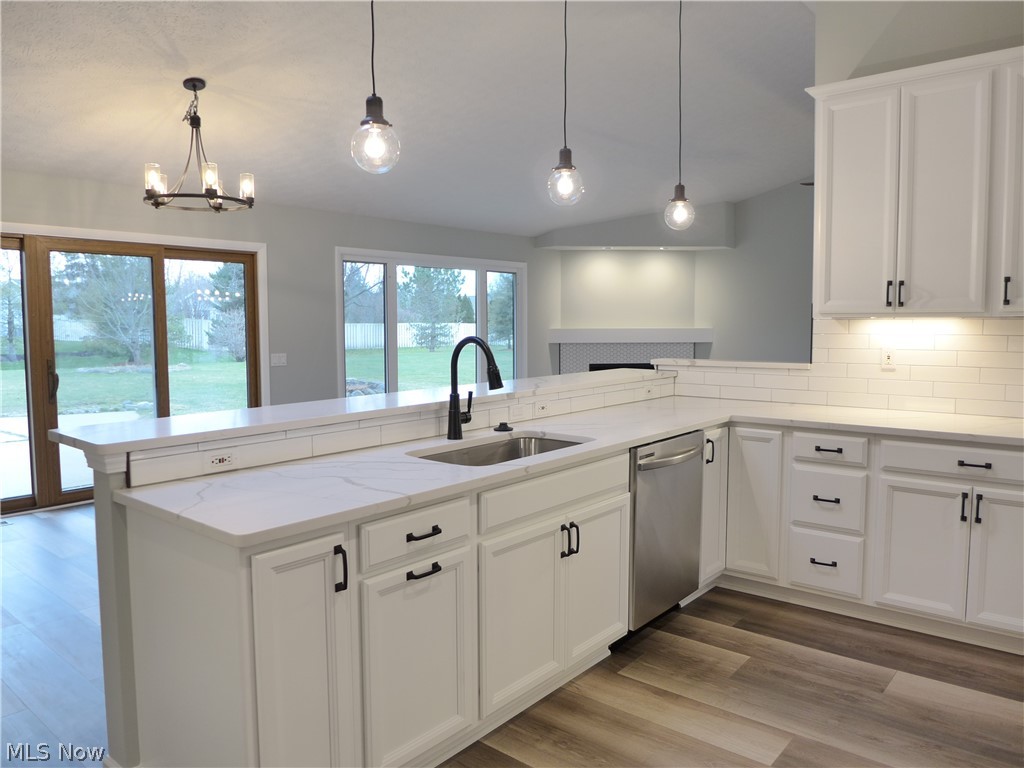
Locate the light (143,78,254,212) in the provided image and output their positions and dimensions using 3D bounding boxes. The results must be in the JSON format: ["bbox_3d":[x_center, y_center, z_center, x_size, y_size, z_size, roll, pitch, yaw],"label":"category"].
[{"bbox_3d":[-1.963,-1.500,4.420,0.650,0.770,0.650,4,6,40],"label":"light"}]

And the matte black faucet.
[{"bbox_3d":[-0.123,0.014,2.771,0.285,0.405,0.124,4,6,40],"label":"matte black faucet"}]

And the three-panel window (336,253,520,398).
[{"bbox_3d":[-0.811,-0.673,8.381,0.110,1.650,3.040,4,6,40],"label":"three-panel window"}]

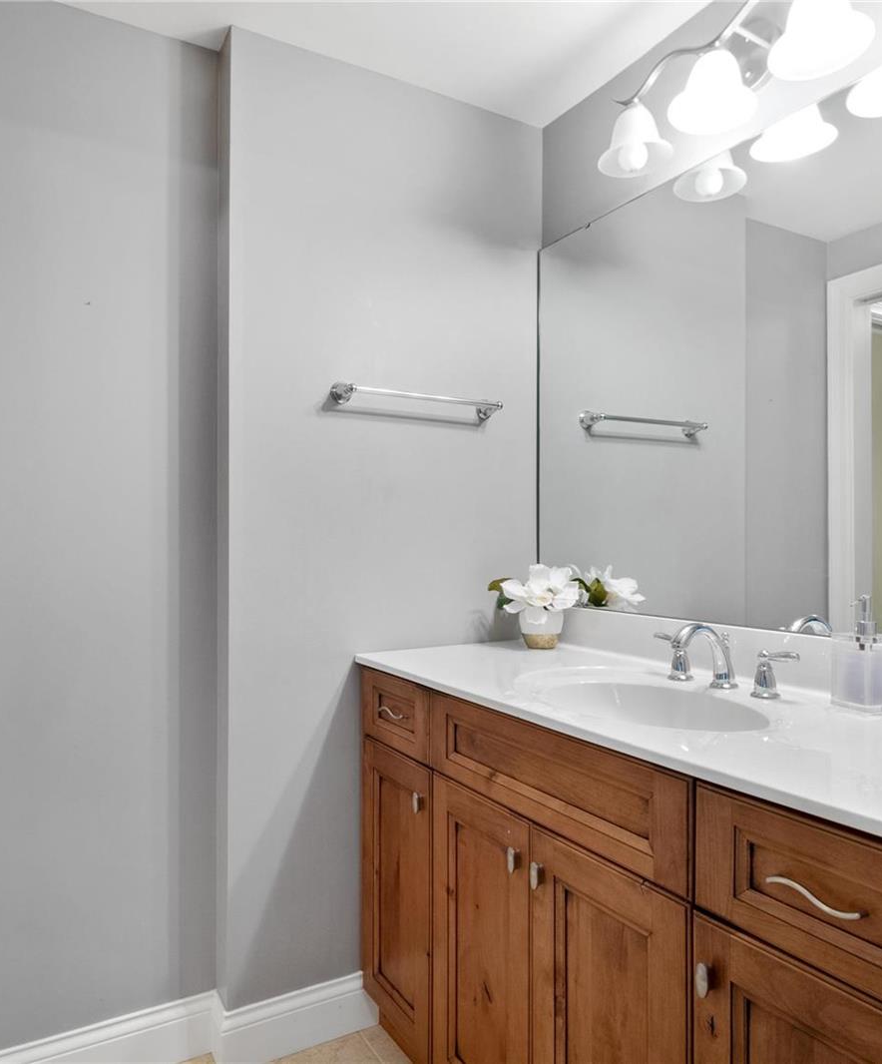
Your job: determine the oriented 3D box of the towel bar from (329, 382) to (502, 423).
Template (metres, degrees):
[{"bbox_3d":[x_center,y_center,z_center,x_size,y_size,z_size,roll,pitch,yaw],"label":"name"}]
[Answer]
[{"bbox_3d":[-0.054,-0.343,1.857,0.490,0.054,0.082,1,-1,-30],"label":"towel bar"}]

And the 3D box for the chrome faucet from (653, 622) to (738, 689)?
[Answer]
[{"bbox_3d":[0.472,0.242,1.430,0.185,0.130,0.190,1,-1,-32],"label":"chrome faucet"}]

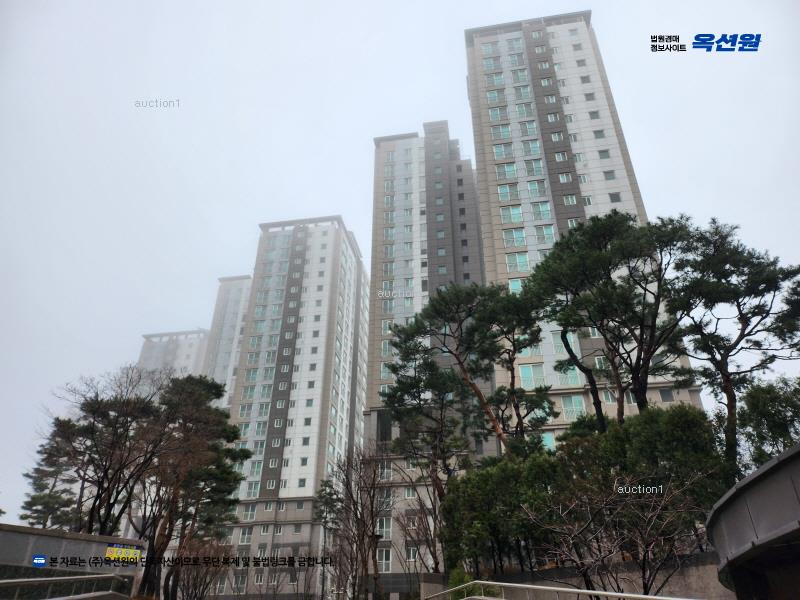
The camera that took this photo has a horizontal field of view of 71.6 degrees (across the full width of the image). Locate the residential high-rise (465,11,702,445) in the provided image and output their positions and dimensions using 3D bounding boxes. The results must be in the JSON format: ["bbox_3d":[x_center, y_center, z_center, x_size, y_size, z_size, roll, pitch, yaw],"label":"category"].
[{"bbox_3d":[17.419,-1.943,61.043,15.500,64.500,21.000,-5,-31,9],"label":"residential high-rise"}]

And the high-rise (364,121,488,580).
[{"bbox_3d":[5.386,6.284,75.621,15.600,65.500,20.000,-5,-31,9],"label":"high-rise"}]

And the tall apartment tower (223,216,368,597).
[{"bbox_3d":[-16.130,18.516,94.960,15.700,64.000,25.000,-5,-31,9],"label":"tall apartment tower"}]

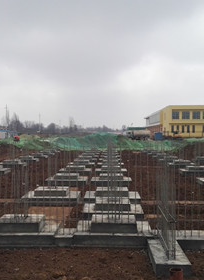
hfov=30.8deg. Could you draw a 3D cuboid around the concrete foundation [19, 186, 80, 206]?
[{"bbox_3d":[-2.189,2.499,16.569,2.365,0.562,1.787,0,1,1],"label":"concrete foundation"}]

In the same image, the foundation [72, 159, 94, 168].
[{"bbox_3d":[-1.805,2.244,34.232,2.365,0.562,1.787,0,1,1],"label":"foundation"}]

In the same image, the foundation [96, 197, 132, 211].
[{"bbox_3d":[0.410,2.518,14.501,1.328,0.298,1.342,0,1,1],"label":"foundation"}]

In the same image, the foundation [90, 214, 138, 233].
[{"bbox_3d":[0.334,2.413,10.708,1.286,0.265,1.039,0,1,1],"label":"foundation"}]

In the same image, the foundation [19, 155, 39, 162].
[{"bbox_3d":[-8.139,2.145,40.256,2.365,0.562,1.787,0,1,1],"label":"foundation"}]

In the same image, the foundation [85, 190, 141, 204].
[{"bbox_3d":[0.473,2.739,17.603,2.555,0.312,2.090,0,1,1],"label":"foundation"}]

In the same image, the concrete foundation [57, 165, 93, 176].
[{"bbox_3d":[-2.134,2.443,30.053,2.527,0.589,2.278,0,1,1],"label":"concrete foundation"}]

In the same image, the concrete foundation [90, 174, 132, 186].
[{"bbox_3d":[0.594,2.515,23.751,2.467,0.603,2.184,0,1,1],"label":"concrete foundation"}]

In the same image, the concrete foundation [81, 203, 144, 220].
[{"bbox_3d":[0.410,2.794,14.504,2.255,0.281,1.872,0,1,1],"label":"concrete foundation"}]

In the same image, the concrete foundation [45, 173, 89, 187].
[{"bbox_3d":[-2.246,2.516,23.801,2.542,0.603,2.184,0,1,1],"label":"concrete foundation"}]

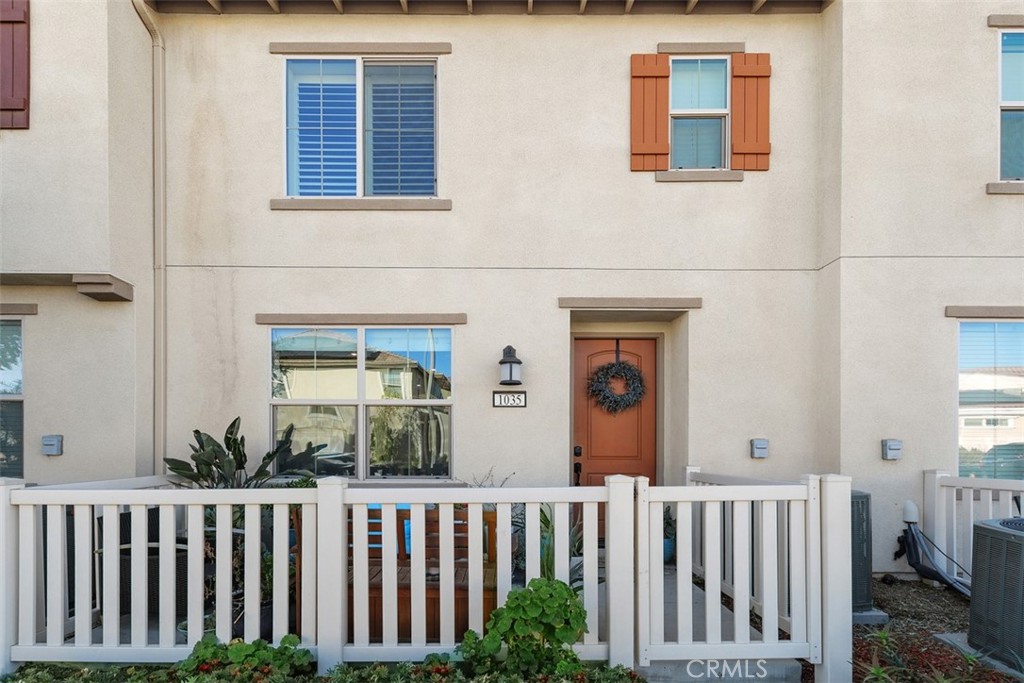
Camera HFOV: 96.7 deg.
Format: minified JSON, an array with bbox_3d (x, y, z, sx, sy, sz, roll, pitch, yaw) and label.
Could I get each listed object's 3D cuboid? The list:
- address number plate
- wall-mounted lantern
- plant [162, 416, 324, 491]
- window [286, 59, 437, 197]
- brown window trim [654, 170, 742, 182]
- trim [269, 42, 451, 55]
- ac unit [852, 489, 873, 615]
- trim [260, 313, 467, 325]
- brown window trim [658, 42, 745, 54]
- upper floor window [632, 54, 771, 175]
[{"bbox_3d":[-0.021,0.568,4.460,0.331,0.163,0.030,0,0,0],"label":"address number plate"},{"bbox_3d":[-0.011,0.230,4.360,0.223,0.383,0.220,0,0,0],"label":"wall-mounted lantern"},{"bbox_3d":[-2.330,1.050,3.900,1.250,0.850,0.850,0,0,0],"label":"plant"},{"bbox_3d":[-1.491,-2.116,4.500,1.508,1.384,0.100,0,0,0],"label":"window"},{"bbox_3d":[1.832,-1.612,4.440,0.859,0.107,0.070,0,0,0],"label":"brown window trim"},{"bbox_3d":[-1.474,-2.858,4.440,1.777,0.115,0.070,0,0,0],"label":"trim"},{"bbox_3d":[2.130,1.470,3.400,0.680,0.830,0.680,0,0,0],"label":"ac unit"},{"bbox_3d":[-1.466,-0.220,4.440,2.073,0.107,0.070,0,0,0],"label":"trim"},{"bbox_3d":[1.850,-2.860,4.440,0.852,0.107,0.070,0,0,0],"label":"brown window trim"},{"bbox_3d":[1.856,-2.249,4.470,1.375,1.179,0.100,0,0,0],"label":"upper floor window"}]

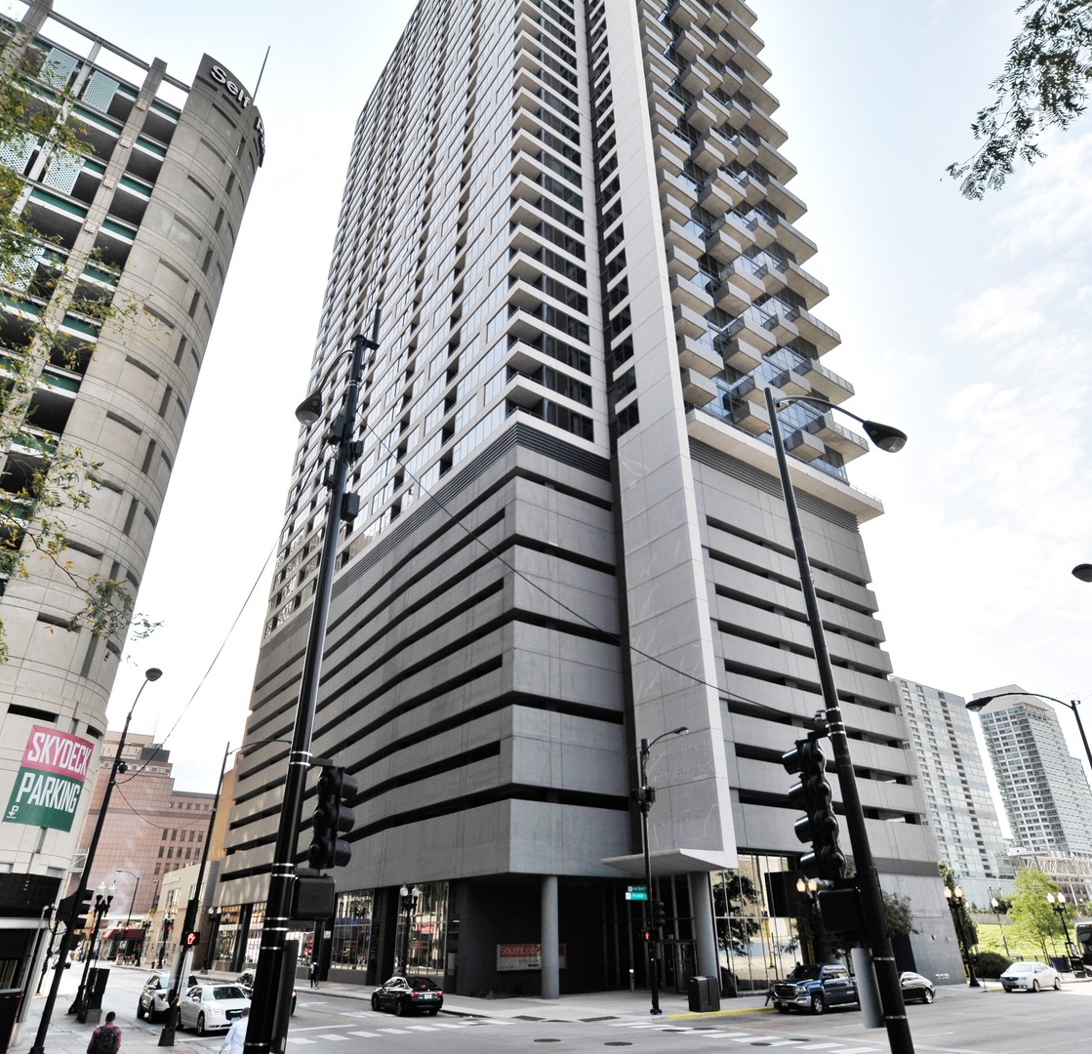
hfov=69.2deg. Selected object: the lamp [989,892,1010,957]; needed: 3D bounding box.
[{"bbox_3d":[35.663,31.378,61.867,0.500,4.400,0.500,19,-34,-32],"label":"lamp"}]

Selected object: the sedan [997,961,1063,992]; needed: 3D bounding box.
[{"bbox_3d":[29.364,27.293,47.973,4.700,1.460,1.830,21,-35,-33],"label":"sedan"}]

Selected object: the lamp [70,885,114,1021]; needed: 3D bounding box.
[{"bbox_3d":[-20.584,18.990,35.883,0.950,5.300,0.600,17,-33,-29],"label":"lamp"}]

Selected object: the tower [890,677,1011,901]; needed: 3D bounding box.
[{"bbox_3d":[154.265,116.564,315.513,58.100,96.000,26.000,20,-35,-32],"label":"tower"}]

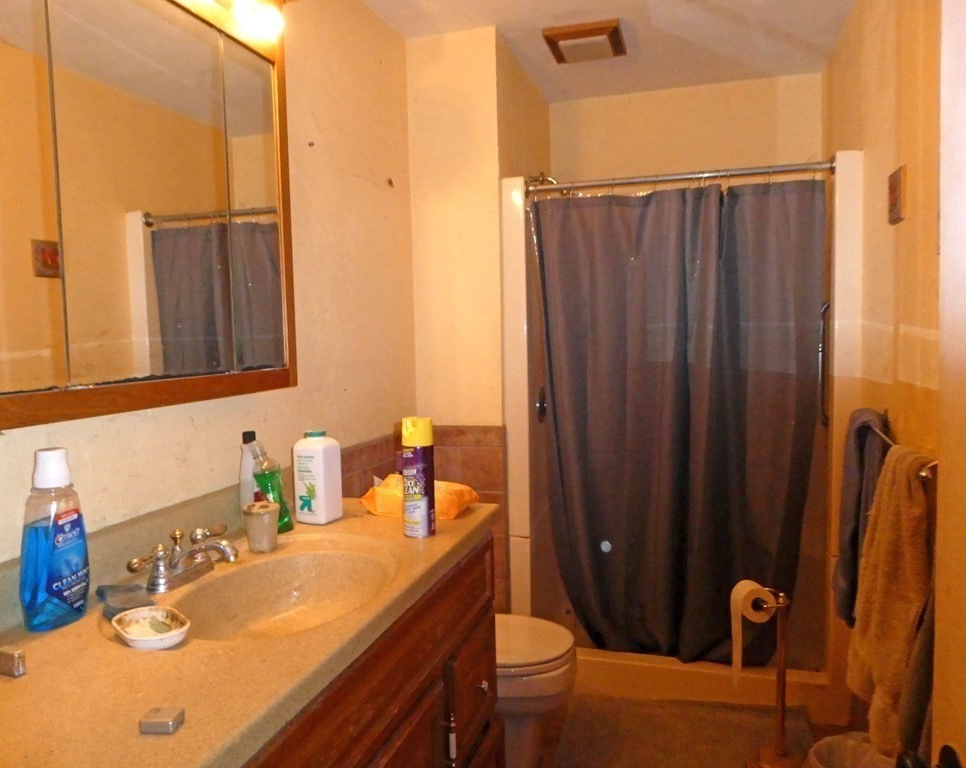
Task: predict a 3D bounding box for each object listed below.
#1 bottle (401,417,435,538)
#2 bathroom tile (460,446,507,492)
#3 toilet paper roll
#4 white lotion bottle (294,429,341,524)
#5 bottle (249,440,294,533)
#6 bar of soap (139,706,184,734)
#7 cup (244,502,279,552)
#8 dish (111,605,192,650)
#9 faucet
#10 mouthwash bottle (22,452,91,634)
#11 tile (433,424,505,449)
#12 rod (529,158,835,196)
[{"bbox_3d":[-0.135,0.196,1.499,0.066,0.245,0.066,-1,4,0],"label":"bottle"},{"bbox_3d":[-0.001,0.300,2.489,0.156,0.154,0.009,0,4,17],"label":"bathroom tile"},{"bbox_3d":[0.826,0.771,2.180,0.105,0.322,0.090,-2,4,-7],"label":"toilet paper roll"},{"bbox_3d":[-0.383,0.212,1.648,0.080,0.209,0.074,1,5,23],"label":"white lotion bottle"},{"bbox_3d":[-0.468,0.223,1.568,0.063,0.198,0.047,-16,-1,-18],"label":"bottle"},{"bbox_3d":[-0.354,0.372,0.784,0.036,0.013,0.029,-1,4,5],"label":"bar of soap"},{"bbox_3d":[-0.443,0.287,1.423,0.069,0.089,0.069,-1,4,0],"label":"cup"},{"bbox_3d":[-0.469,0.349,1.004,0.084,0.027,0.133,-5,6,-43],"label":"dish"},{"bbox_3d":[-0.495,0.305,1.248,0.150,0.087,0.231,0,4,17],"label":"faucet"},{"bbox_3d":[-0.659,0.231,1.095,0.076,0.263,0.100,1,5,23],"label":"mouthwash bottle"},{"bbox_3d":[-0.060,0.184,2.498,0.285,0.073,0.009,0,4,17],"label":"tile"},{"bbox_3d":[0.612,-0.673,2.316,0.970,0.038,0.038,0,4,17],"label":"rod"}]

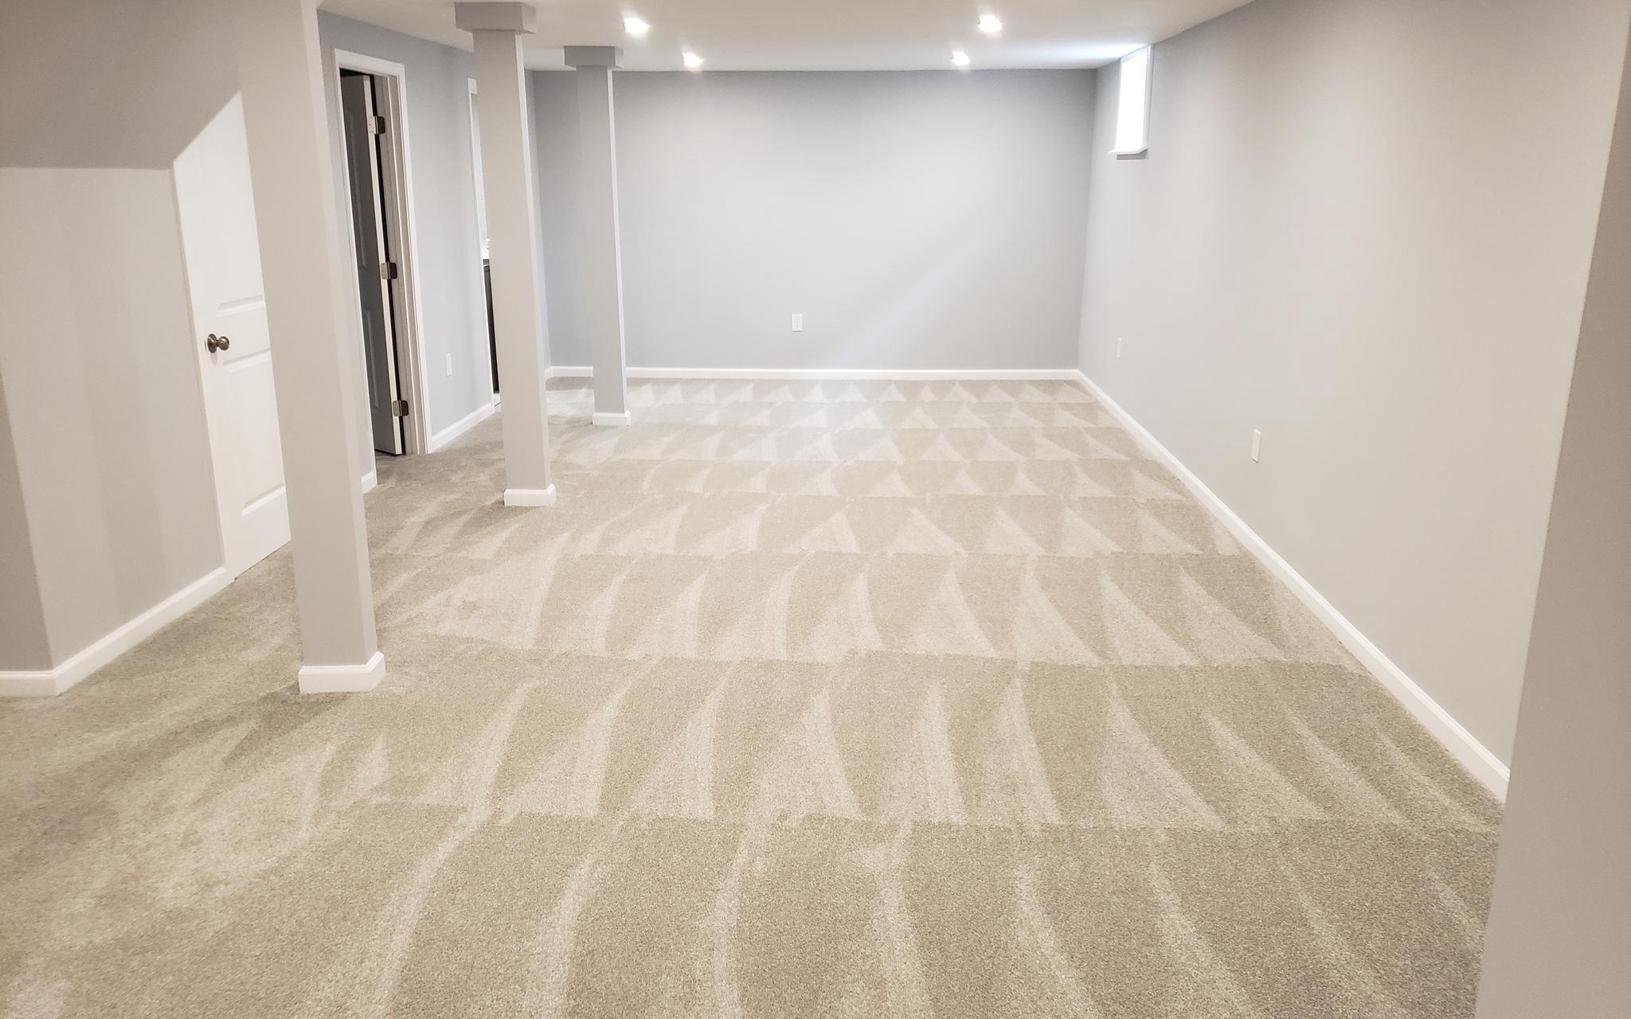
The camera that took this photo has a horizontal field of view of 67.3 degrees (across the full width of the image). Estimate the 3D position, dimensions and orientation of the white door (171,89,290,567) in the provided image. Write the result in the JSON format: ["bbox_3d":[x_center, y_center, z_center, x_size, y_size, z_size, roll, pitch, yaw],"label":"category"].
[{"bbox_3d":[-2.301,-0.815,4.951,0.045,2.030,0.750,1,15,2],"label":"white door"}]

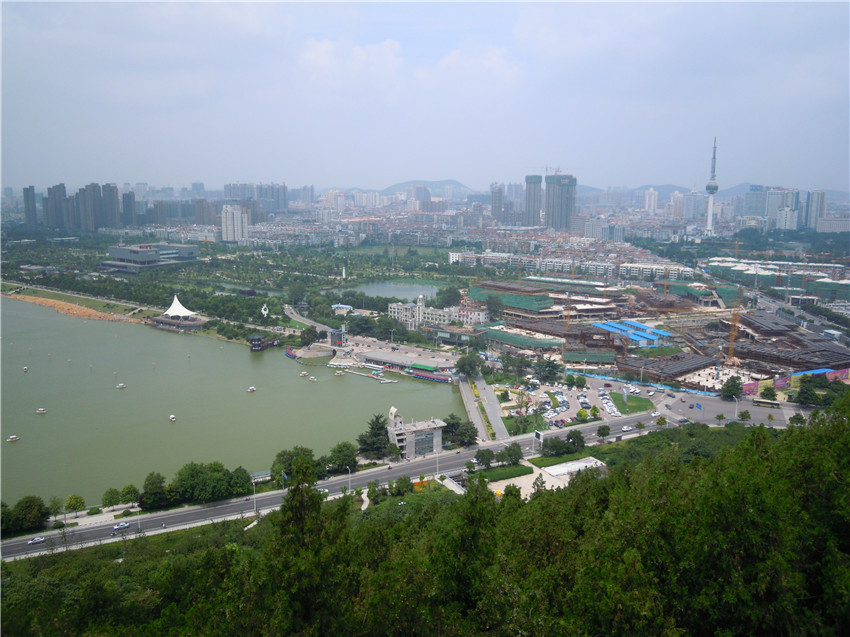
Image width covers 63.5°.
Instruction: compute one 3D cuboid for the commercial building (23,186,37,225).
[{"bbox_3d":[-988.320,-279.410,1717.550,23.000,95.000,17.000,7,13,31],"label":"commercial building"}]

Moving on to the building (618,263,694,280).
[{"bbox_3d":[245.430,-46.620,728.430,73.000,16.500,12.000,7,13,32],"label":"building"}]

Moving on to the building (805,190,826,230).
[{"bbox_3d":[927.160,-252.970,1627.250,36.000,90.000,22.000,7,13,31],"label":"building"}]

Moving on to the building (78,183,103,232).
[{"bbox_3d":[-732.560,-243.190,1498.530,41.000,102.000,24.000,6,12,27],"label":"building"}]

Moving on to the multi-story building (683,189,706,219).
[{"bbox_3d":[741.930,-304.950,1882.330,58.000,97.000,26.000,6,12,27],"label":"multi-story building"}]

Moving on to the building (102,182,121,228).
[{"bbox_3d":[-716.890,-254.380,1572.500,29.000,102.000,20.000,7,13,31],"label":"building"}]

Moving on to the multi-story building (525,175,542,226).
[{"bbox_3d":[256.380,-269.730,1610.160,34.000,124.000,27.000,6,12,27],"label":"multi-story building"}]

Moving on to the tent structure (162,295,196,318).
[{"bbox_3d":[-188.430,-9.520,526.030,23.000,17.500,21.000,6,12,27],"label":"tent structure"}]

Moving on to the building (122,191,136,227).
[{"bbox_3d":[-710.470,-260.050,1650.470,25.000,84.000,16.000,7,13,31],"label":"building"}]

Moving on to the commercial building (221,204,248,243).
[{"bbox_3d":[-340.950,-169.810,1224.710,41.000,65.000,24.000,6,12,27],"label":"commercial building"}]

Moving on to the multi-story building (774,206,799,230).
[{"bbox_3d":[810.910,-219.160,1535.880,45.000,59.000,21.000,6,12,27],"label":"multi-story building"}]

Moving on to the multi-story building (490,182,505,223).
[{"bbox_3d":[193.640,-298.740,1816.570,26.000,104.000,22.000,7,13,31],"label":"multi-story building"}]

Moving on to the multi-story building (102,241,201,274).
[{"bbox_3d":[-329.830,-72.720,825.470,70.000,27.500,84.000,7,13,32],"label":"multi-story building"}]

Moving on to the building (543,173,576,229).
[{"bbox_3d":[321.340,-271.520,1616.280,66.000,126.000,30.000,6,12,27],"label":"building"}]

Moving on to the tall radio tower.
[{"bbox_3d":[593.850,-269.170,1415.100,23.000,199.000,23.000,5,12,22],"label":"tall radio tower"}]

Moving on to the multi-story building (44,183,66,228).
[{"bbox_3d":[-827.580,-249.730,1532.540,36.000,101.000,22.000,6,12,27],"label":"multi-story building"}]

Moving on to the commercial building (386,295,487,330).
[{"bbox_3d":[8.560,-7.230,505.570,74.000,23.000,31.000,7,13,32],"label":"commercial building"}]

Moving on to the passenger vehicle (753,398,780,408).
[{"bbox_3d":[156.140,38.890,313.940,11.000,3.100,2.500,5,12,23],"label":"passenger vehicle"}]

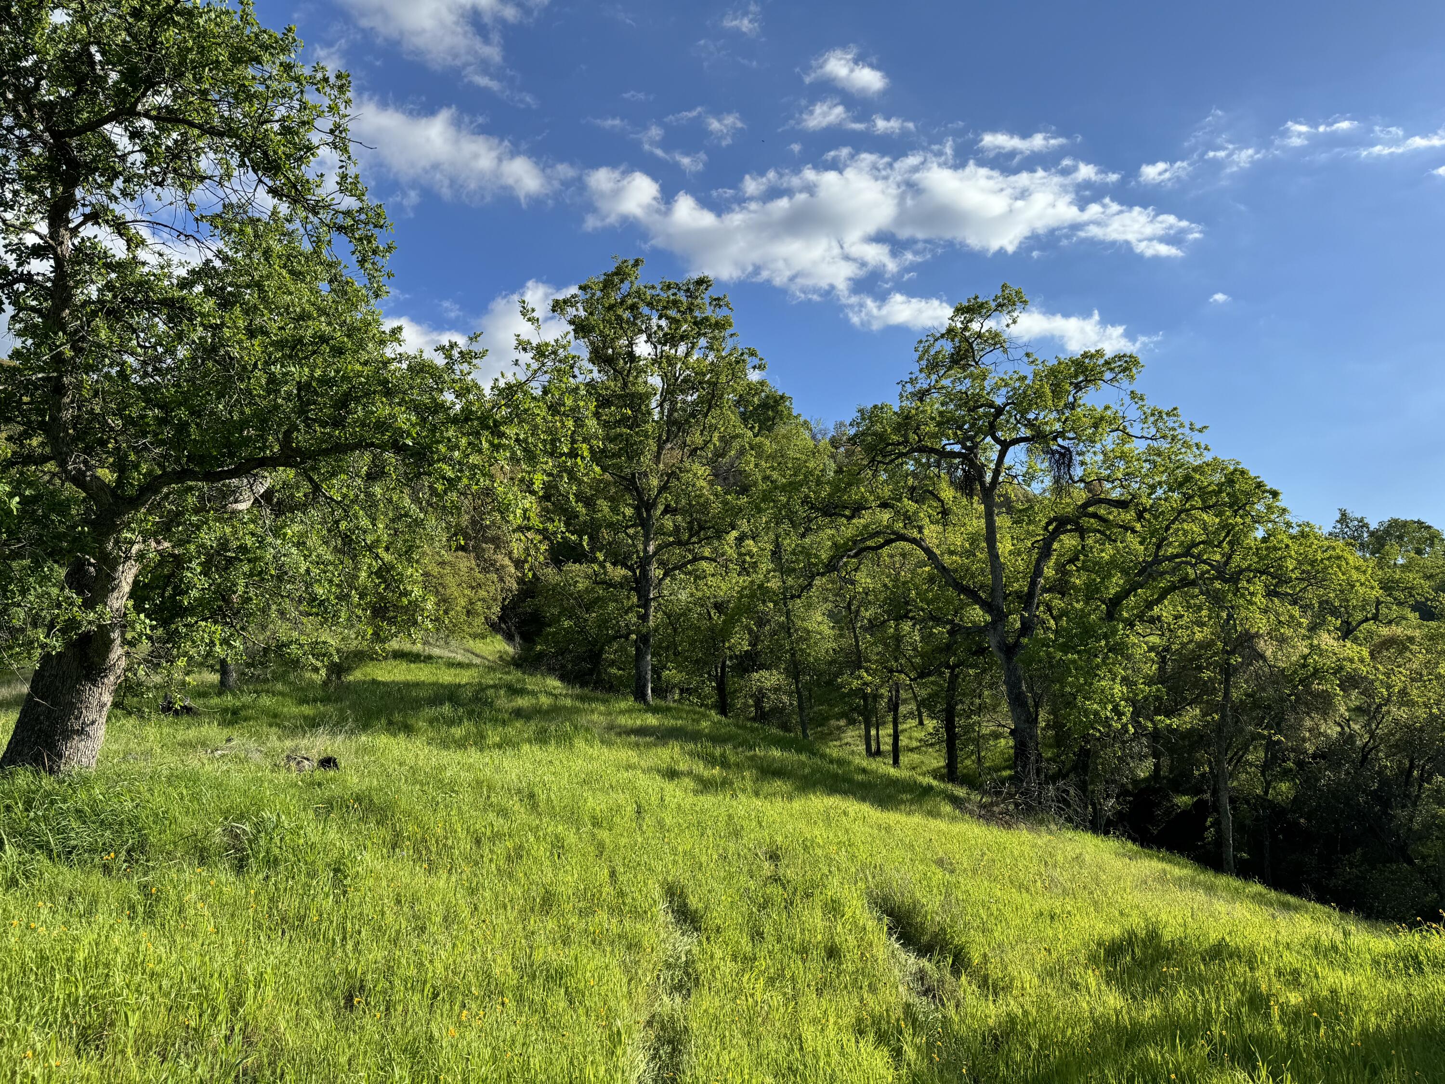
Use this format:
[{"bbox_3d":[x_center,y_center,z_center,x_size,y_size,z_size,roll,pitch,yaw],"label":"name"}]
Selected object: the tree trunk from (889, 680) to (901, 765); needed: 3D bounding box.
[{"bbox_3d":[5.756,6.096,33.500,0.340,2.940,0.320,0,-2,0],"label":"tree trunk"}]

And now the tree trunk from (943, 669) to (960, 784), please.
[{"bbox_3d":[7.073,5.676,31.000,0.440,3.630,0.420,0,-2,0],"label":"tree trunk"}]

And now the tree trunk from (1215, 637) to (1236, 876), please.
[{"bbox_3d":[10.541,4.508,21.000,0.400,5.020,0.360,0,-2,0],"label":"tree trunk"}]

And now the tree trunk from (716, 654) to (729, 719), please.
[{"bbox_3d":[-0.019,4.885,34.000,0.410,2.150,0.380,0,-2,0],"label":"tree trunk"}]

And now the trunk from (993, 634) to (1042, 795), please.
[{"bbox_3d":[7.646,4.482,26.000,1.150,4.190,0.850,0,-2,0],"label":"trunk"}]

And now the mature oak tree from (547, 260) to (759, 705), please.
[{"bbox_3d":[-2.079,-1.792,30.000,6.500,13.350,6.200,0,-2,0],"label":"mature oak tree"}]

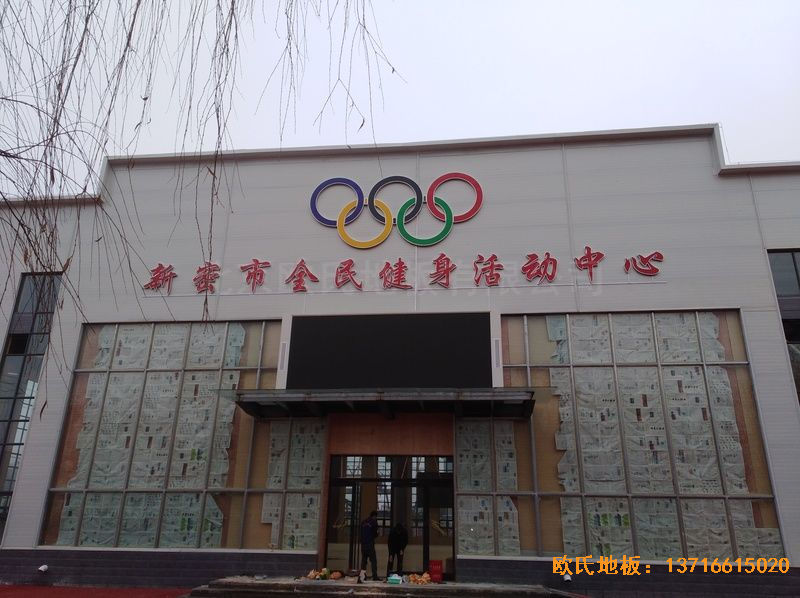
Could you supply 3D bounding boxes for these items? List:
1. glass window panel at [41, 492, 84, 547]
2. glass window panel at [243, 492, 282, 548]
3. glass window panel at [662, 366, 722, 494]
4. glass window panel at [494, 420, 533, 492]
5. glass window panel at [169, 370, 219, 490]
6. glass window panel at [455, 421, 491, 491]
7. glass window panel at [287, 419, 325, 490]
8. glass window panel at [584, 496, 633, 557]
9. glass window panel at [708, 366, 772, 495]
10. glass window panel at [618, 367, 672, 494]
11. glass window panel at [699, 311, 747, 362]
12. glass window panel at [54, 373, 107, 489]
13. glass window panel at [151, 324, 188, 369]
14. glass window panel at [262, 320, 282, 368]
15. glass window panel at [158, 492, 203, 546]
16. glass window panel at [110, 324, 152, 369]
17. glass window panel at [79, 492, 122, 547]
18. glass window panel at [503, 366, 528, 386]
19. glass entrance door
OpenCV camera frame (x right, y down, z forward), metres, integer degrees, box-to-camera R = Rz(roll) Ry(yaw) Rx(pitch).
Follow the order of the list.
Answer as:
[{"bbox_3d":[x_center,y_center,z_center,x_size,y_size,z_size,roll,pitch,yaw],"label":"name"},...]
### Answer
[{"bbox_3d":[-9.328,6.023,16.607,1.034,1.360,0.080,-1,-20,6],"label":"glass window panel"},{"bbox_3d":[-3.626,5.884,15.959,0.980,1.360,0.080,-1,-20,6],"label":"glass window panel"},{"bbox_3d":[7.550,3.347,15.533,1.081,3.310,0.080,-1,-20,6],"label":"glass window panel"},{"bbox_3d":[2.915,4.025,15.374,0.976,1.827,0.050,-1,-20,6],"label":"glass window panel"},{"bbox_3d":[-5.667,3.561,16.525,1.065,3.248,0.050,-1,-20,6],"label":"glass window panel"},{"bbox_3d":[1.915,4.049,15.479,0.940,1.827,0.050,-1,-20,6],"label":"glass window panel"},{"bbox_3d":[-2.539,4.110,16.167,0.954,2.068,0.060,-1,-20,6],"label":"glass window panel"},{"bbox_3d":[5.356,5.813,15.357,1.105,1.394,0.080,-1,-20,6],"label":"glass window panel"},{"bbox_3d":[8.532,3.251,15.150,1.064,3.303,0.060,-1,-20,6],"label":"glass window panel"},{"bbox_3d":[6.402,3.375,15.663,1.070,3.310,0.080,-1,-20,6],"label":"glass window panel"},{"bbox_3d":[8.508,1.016,15.853,1.051,1.392,0.050,-1,-20,6],"label":"glass window panel"},{"bbox_3d":[-9.507,3.845,17.831,1.053,3.400,0.080,-1,-20,6],"label":"glass window panel"},{"bbox_3d":[-7.128,1.453,18.417,1.129,1.423,0.080,-1,-20,6],"label":"glass window panel"},{"bbox_3d":[-3.869,1.375,18.059,0.567,1.423,0.080,-1,-20,6],"label":"glass window panel"},{"bbox_3d":[-5.701,5.756,15.714,1.065,1.355,0.050,-1,-20,6],"label":"glass window panel"},{"bbox_3d":[-7.972,1.427,17.811,1.114,1.412,0.060,-1,-20,6],"label":"glass window panel"},{"bbox_3d":[-8.042,5.899,16.170,1.114,1.389,0.060,-1,-20,6],"label":"glass window panel"},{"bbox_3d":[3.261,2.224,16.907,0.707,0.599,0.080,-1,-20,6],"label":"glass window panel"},{"bbox_3d":[-0.254,5.872,16.388,3.458,3.107,0.120,-1,-20,6],"label":"glass entrance door"}]

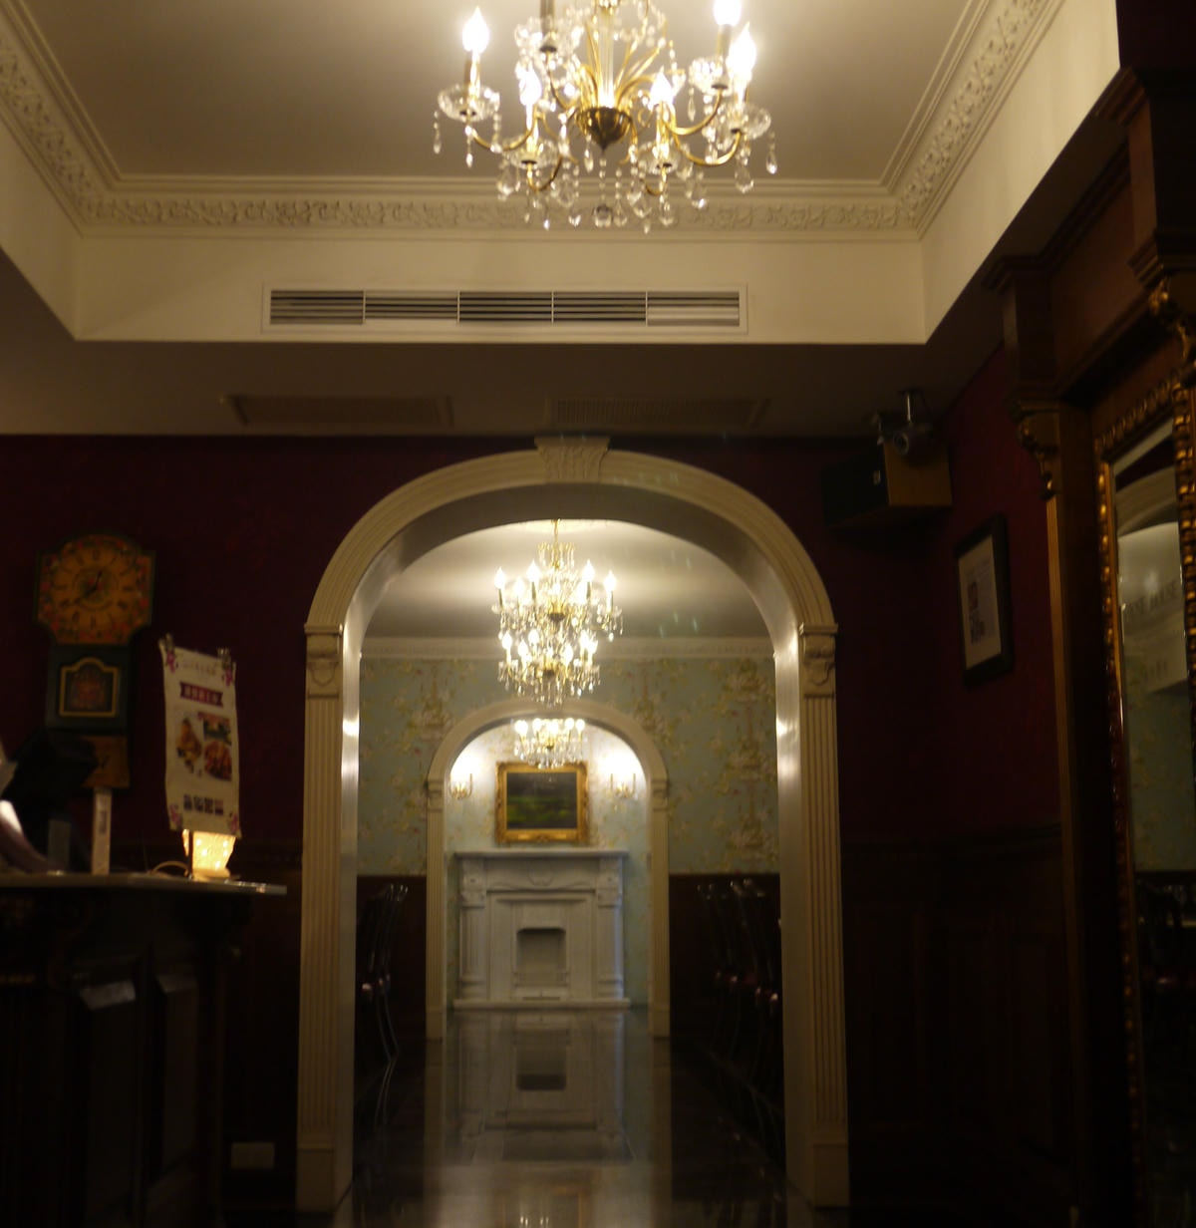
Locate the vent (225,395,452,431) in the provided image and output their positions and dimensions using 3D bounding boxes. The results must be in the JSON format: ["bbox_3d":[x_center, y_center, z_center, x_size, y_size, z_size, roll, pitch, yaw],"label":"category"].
[{"bbox_3d":[-0.817,-0.644,5.936,0.698,0.030,0.398,0,-9,-2],"label":"vent"}]

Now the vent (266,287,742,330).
[{"bbox_3d":[-0.263,-0.863,5.228,1.357,0.128,0.040,0,-9,-2],"label":"vent"}]

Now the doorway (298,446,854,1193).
[{"bbox_3d":[-0.093,0.690,6.330,1.780,2.522,0.608,0,-9,-2],"label":"doorway"}]

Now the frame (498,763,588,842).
[{"bbox_3d":[-0.525,1.800,17.529,0.870,0.771,0.070,0,-9,-2],"label":"frame"}]

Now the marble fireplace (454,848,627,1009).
[{"bbox_3d":[-0.532,2.930,17.226,1.607,1.445,0.349,0,-9,-2],"label":"marble fireplace"}]

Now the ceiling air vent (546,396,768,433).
[{"bbox_3d":[0.188,-0.643,5.981,0.698,0.030,0.398,0,-9,-2],"label":"ceiling air vent"}]

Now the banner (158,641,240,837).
[{"bbox_3d":[-1.047,0.337,4.881,0.050,0.492,0.288,-5,-10,27],"label":"banner"}]

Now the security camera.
[{"bbox_3d":[0.949,-0.598,5.666,0.130,0.200,0.160,-8,-11,39],"label":"security camera"}]

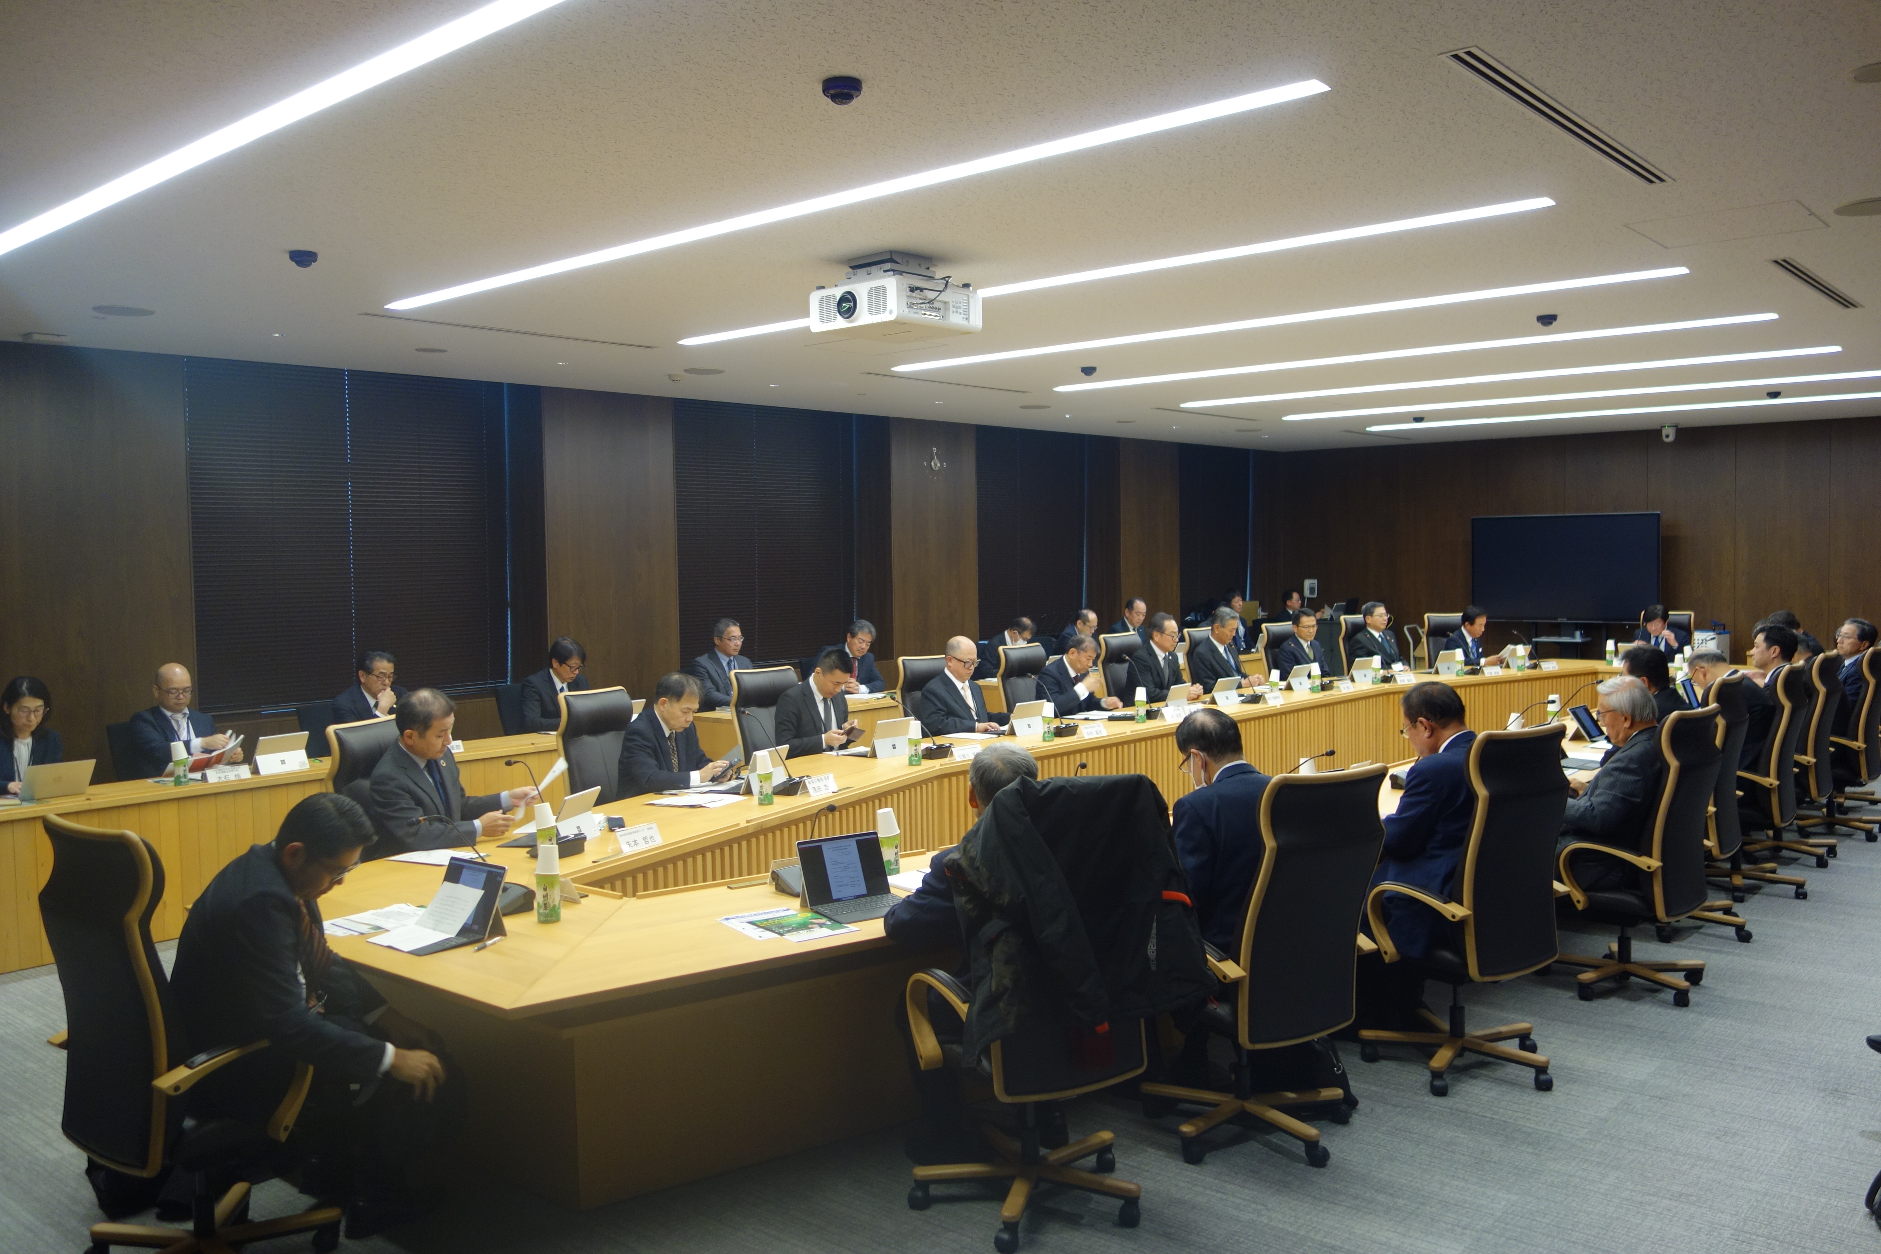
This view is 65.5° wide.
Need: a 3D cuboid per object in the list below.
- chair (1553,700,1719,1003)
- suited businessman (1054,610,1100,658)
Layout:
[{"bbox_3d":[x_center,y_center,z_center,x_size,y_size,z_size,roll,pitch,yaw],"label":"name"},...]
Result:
[{"bbox_3d":[2.753,0.882,5.881,0.640,1.155,0.660,-3,4,-39],"label":"chair"},{"bbox_3d":[1.433,0.442,13.654,0.780,1.270,0.520,2,4,41],"label":"suited businessman"}]

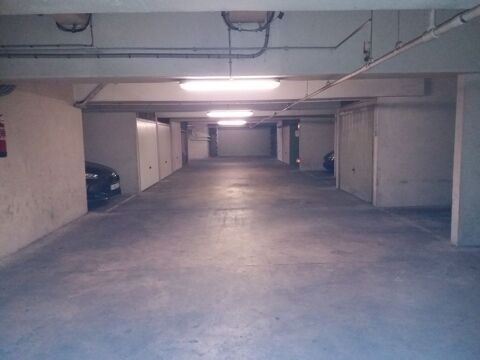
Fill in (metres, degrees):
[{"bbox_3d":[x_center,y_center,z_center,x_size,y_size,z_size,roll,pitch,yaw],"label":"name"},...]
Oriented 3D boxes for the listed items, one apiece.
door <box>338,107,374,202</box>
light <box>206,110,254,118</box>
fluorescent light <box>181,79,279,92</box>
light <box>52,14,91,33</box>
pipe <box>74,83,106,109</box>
[{"bbox_3d":[2.742,-0.634,9.279,0.080,1.993,2.576,-1,6,-1],"label":"door"},{"bbox_3d":[-0.279,-1.800,10.621,1.280,0.110,0.160,-1,6,-1],"label":"light"},{"bbox_3d":[-0.134,-1.199,4.942,1.300,0.110,0.160,-1,6,-1],"label":"fluorescent light"},{"bbox_3d":[-1.932,-1.823,4.465,0.420,0.250,0.200,-1,6,-1],"label":"light"},{"bbox_3d":[-2.619,-1.498,6.802,0.696,0.110,0.110,-39,6,3],"label":"pipe"}]

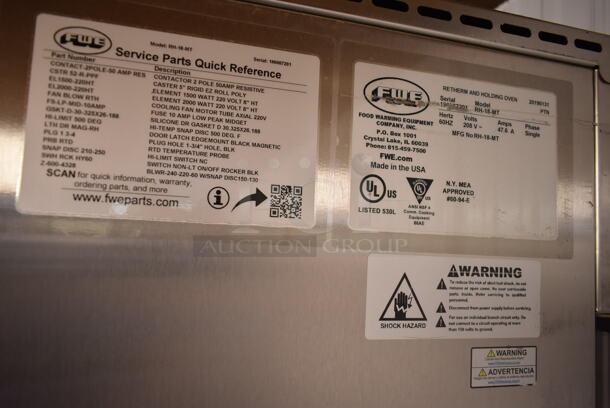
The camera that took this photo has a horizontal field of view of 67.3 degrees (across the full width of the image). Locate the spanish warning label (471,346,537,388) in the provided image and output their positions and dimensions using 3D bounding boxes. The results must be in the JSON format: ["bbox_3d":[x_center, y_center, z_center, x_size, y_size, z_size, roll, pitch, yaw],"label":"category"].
[{"bbox_3d":[0.129,0.105,0.295,0.051,0.025,0.001,4,-4,-16],"label":"spanish warning label"}]

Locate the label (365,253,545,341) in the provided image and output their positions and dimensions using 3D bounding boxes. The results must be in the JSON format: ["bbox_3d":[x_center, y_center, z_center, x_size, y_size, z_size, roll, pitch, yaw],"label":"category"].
[{"bbox_3d":[0.097,0.060,0.289,0.126,0.051,0.001,4,-4,-16],"label":"label"}]

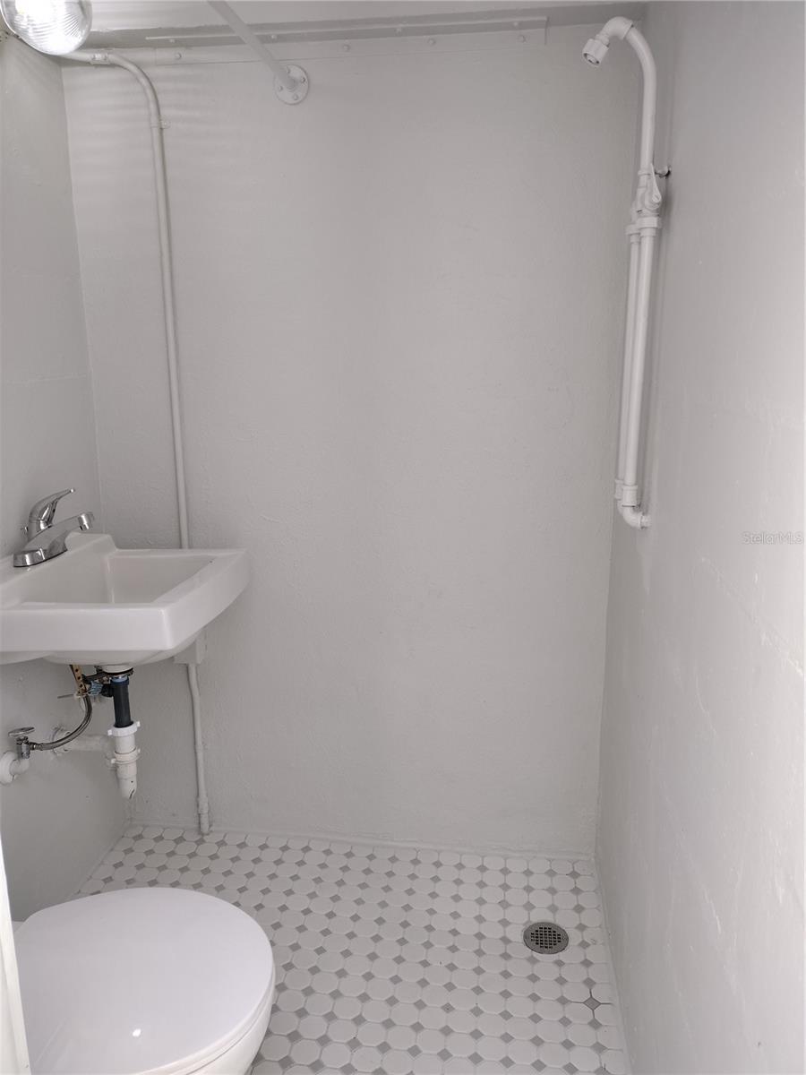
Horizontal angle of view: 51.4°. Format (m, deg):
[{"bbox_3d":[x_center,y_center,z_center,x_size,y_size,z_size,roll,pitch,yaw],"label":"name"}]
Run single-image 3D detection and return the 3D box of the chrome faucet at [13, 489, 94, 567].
[{"bbox_3d":[-0.707,-0.026,1.723,0.157,0.145,0.150,1,13,7],"label":"chrome faucet"}]

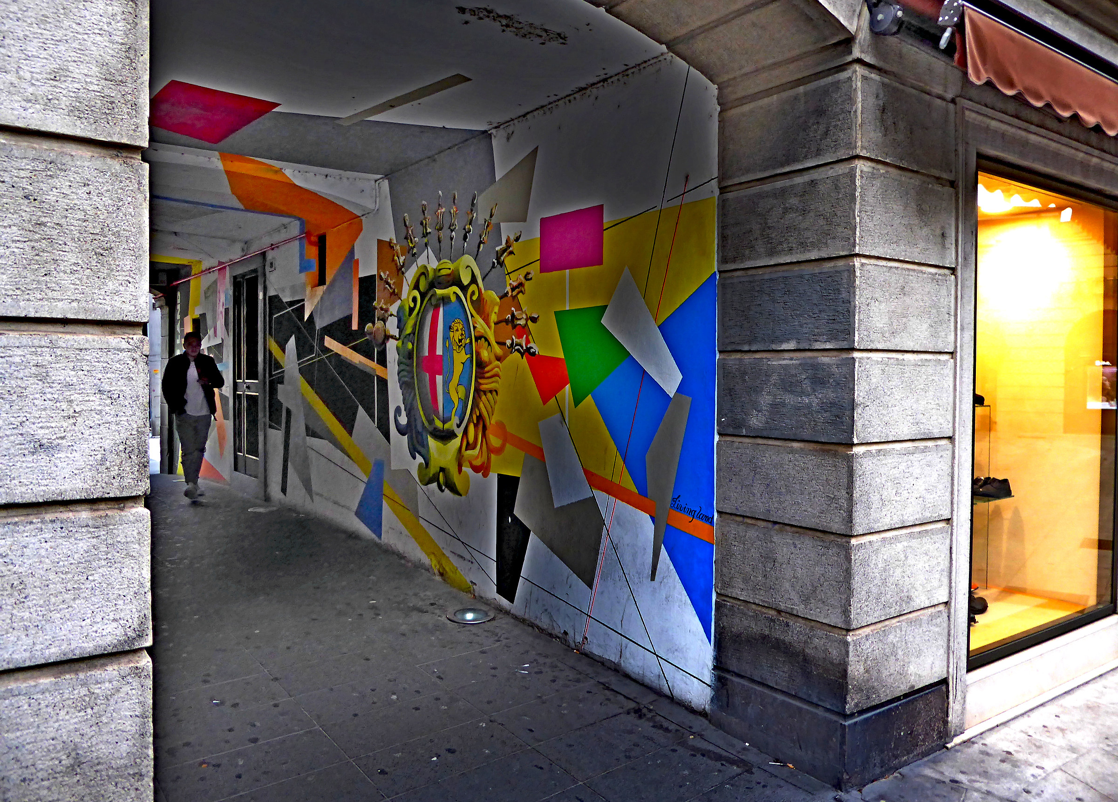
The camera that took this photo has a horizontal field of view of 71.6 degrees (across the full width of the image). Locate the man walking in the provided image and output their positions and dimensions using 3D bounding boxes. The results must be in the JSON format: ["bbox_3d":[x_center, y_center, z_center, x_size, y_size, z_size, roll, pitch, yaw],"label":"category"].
[{"bbox_3d":[-3.730,0.147,7.900,0.580,1.740,0.420,-1,2,-34],"label":"man walking"}]

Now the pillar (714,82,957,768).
[{"bbox_3d":[1.161,0.101,3.375,0.700,2.720,0.700,-1,2,-35],"label":"pillar"}]

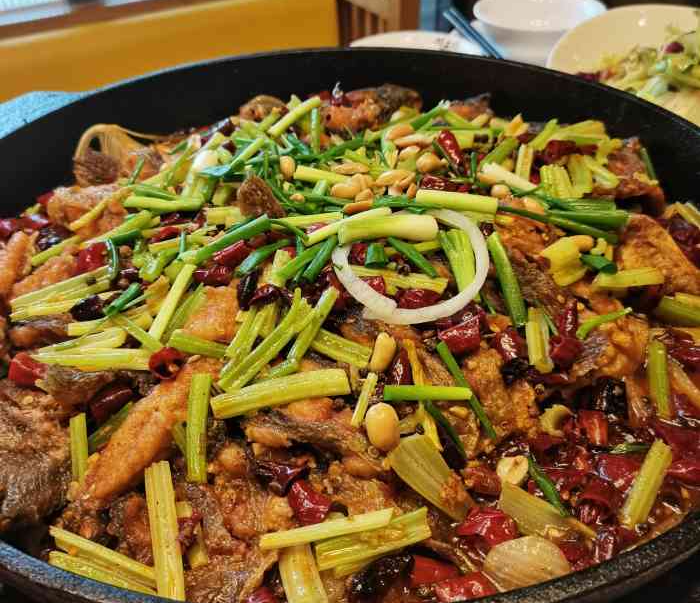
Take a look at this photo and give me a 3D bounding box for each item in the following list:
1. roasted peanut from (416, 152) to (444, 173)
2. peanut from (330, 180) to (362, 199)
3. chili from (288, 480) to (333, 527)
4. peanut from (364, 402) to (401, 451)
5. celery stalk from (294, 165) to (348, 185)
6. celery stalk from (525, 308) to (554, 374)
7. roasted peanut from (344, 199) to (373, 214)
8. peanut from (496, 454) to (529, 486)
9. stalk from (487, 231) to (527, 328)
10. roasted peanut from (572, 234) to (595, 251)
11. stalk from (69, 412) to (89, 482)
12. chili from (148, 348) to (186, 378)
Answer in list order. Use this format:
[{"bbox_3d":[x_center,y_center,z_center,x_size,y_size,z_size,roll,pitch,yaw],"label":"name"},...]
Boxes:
[{"bbox_3d":[0.037,-0.064,0.324,0.012,0.009,0.009,-9,39,-16],"label":"roasted peanut"},{"bbox_3d":[-0.002,-0.051,0.316,0.014,0.008,0.009,-9,39,-10],"label":"peanut"},{"bbox_3d":[-0.012,0.062,0.215,0.013,0.006,0.007,35,52,26],"label":"chili"},{"bbox_3d":[0.010,0.039,0.216,0.010,0.009,0.016,-3,52,-2],"label":"peanut"},{"bbox_3d":[-0.012,-0.056,0.312,0.025,0.005,0.005,11,40,17],"label":"celery stalk"},{"bbox_3d":[0.069,0.014,0.256,0.008,0.006,0.027,2,46,5],"label":"celery stalk"},{"bbox_3d":[0.004,-0.041,0.306,0.013,0.004,0.005,-12,41,-12],"label":"roasted peanut"},{"bbox_3d":[0.050,0.052,0.215,0.009,0.005,0.011,20,48,24],"label":"peanut"},{"bbox_3d":[0.062,-0.009,0.277,0.005,0.004,0.040,-8,64,-8],"label":"stalk"},{"bbox_3d":[0.097,-0.025,0.294,0.010,0.004,0.005,-15,42,-24],"label":"roasted peanut"},{"bbox_3d":[-0.090,0.049,0.233,0.005,0.002,0.023,-6,71,-6],"label":"stalk"},{"bbox_3d":[-0.065,0.022,0.252,0.010,0.008,0.012,14,35,18],"label":"chili"}]

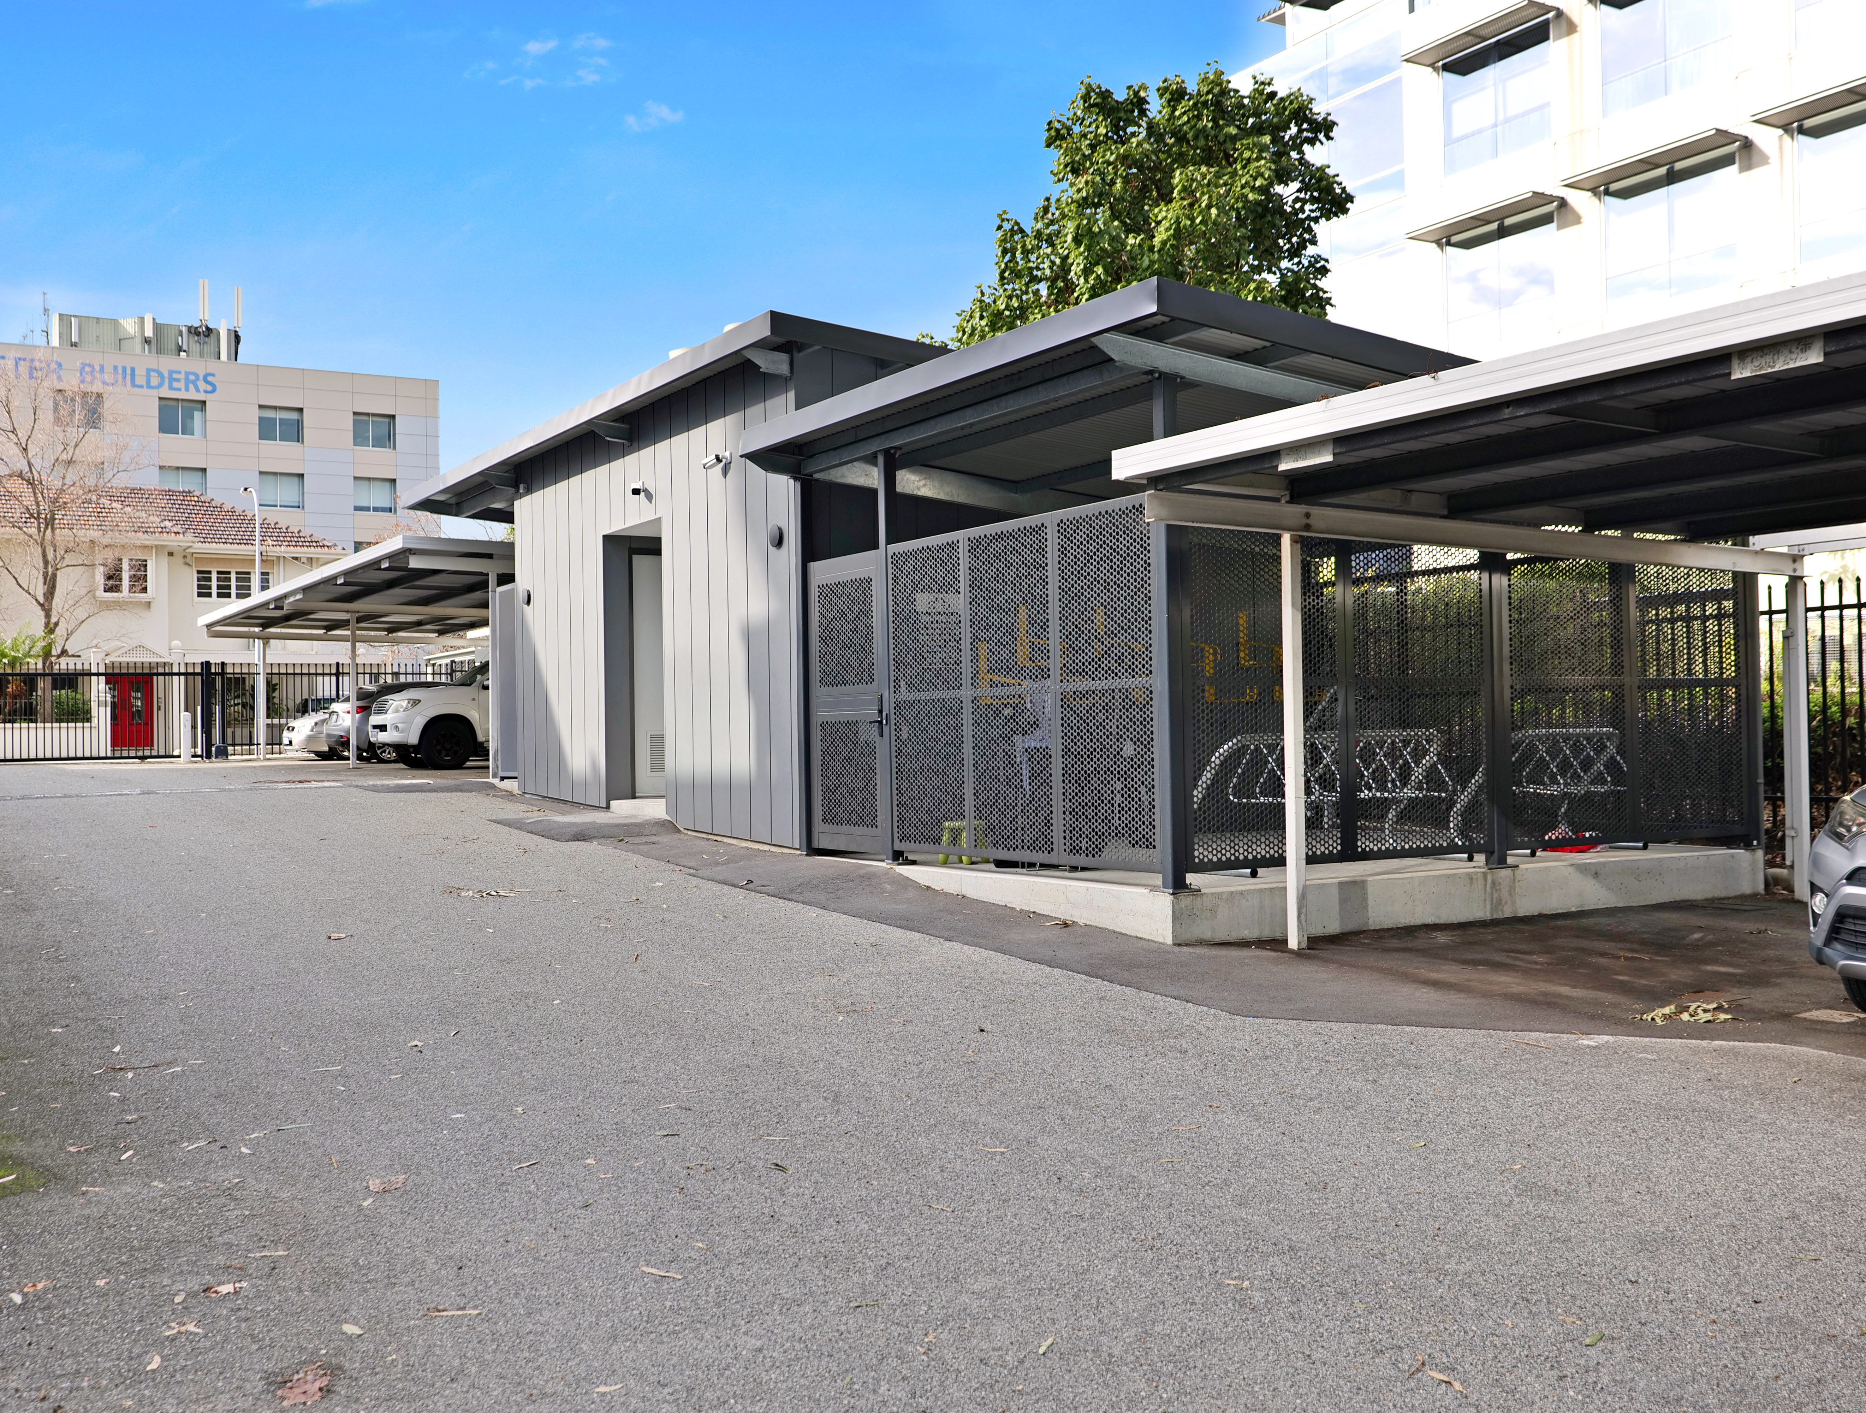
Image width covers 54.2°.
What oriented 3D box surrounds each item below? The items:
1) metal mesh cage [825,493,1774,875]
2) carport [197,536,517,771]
[{"bbox_3d":[2.474,-0.080,13.229,5.200,2.160,4.300,-1,-1,-30],"label":"metal mesh cage"},{"bbox_3d":[-7.705,-0.427,30.110,5.950,2.900,15.900,-1,-1,-30],"label":"carport"}]

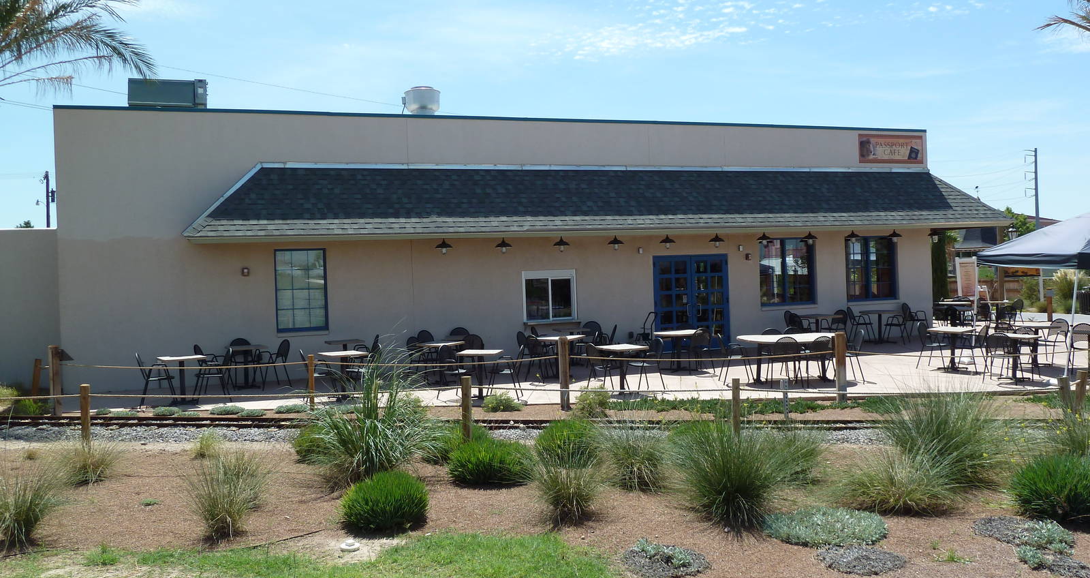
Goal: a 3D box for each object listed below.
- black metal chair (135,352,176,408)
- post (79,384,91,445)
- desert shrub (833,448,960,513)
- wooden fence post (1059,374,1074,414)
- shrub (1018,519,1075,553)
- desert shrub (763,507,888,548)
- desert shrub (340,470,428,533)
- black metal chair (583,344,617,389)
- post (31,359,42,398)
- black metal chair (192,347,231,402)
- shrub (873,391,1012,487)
[{"bbox_3d":[-6.366,1.461,14.943,0.600,0.860,0.530,-2,1,-19],"label":"black metal chair"},{"bbox_3d":[-5.610,1.564,11.150,0.120,0.780,0.120,-2,1,-27],"label":"post"},{"bbox_3d":[2.622,1.422,6.816,0.890,0.440,0.840,-2,1,21],"label":"desert shrub"},{"bbox_3d":[5.462,1.262,9.500,0.115,0.730,0.115,-10,1,0],"label":"wooden fence post"},{"bbox_3d":[3.051,1.484,5.550,0.320,0.115,0.350,-2,1,28],"label":"shrub"},{"bbox_3d":[1.888,1.596,6.169,0.820,0.130,0.800,-2,1,17],"label":"desert shrub"},{"bbox_3d":[-1.220,1.579,6.897,0.660,0.410,0.660,-2,1,-10],"label":"desert shrub"},{"bbox_3d":[0.949,1.226,14.443,0.580,0.810,0.530,-1,1,36],"label":"black metal chair"},{"bbox_3d":[-9.083,1.654,16.300,0.105,0.800,0.105,5,1,-29],"label":"post"},{"bbox_3d":[-5.390,1.394,14.800,0.560,0.840,0.560,-2,1,-18],"label":"black metal chair"},{"bbox_3d":[3.393,1.250,7.800,1.100,0.710,1.000,-2,1,23],"label":"shrub"}]

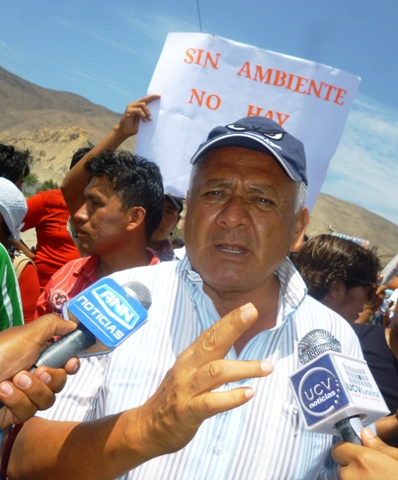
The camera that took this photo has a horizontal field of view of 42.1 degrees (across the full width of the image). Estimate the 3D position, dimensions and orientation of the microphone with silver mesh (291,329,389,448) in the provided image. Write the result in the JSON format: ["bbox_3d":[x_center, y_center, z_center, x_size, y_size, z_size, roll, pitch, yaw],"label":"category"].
[{"bbox_3d":[0.163,0.186,0.594,0.068,0.188,0.067,20,-50,-34],"label":"microphone with silver mesh"}]

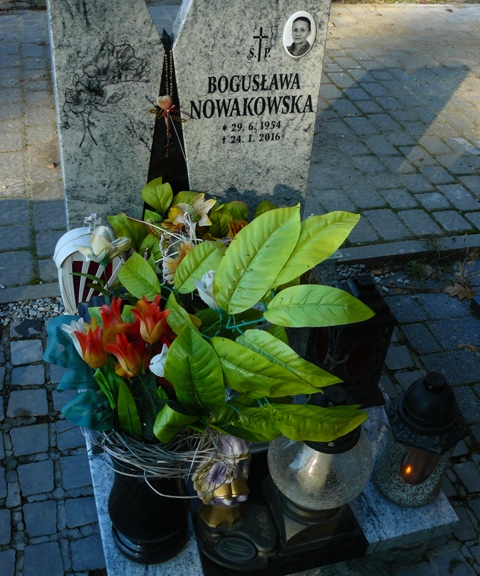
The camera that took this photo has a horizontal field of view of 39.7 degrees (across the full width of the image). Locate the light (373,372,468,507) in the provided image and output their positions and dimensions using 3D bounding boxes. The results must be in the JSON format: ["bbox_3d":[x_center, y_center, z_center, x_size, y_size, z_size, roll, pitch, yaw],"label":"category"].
[{"bbox_3d":[0.383,0.293,1.381,0.168,0.310,0.163,12,39,9],"label":"light"}]

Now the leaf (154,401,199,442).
[{"bbox_3d":[-0.101,0.213,1.060,0.080,0.060,0.060,7,38,2],"label":"leaf"}]

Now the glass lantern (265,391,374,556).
[{"bbox_3d":[0.141,0.297,1.184,0.190,0.365,0.190,-7,39,-15],"label":"glass lantern"}]

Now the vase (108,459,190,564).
[{"bbox_3d":[-0.172,0.380,1.241,0.158,0.283,0.158,-7,40,-15],"label":"vase"}]

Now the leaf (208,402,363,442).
[{"bbox_3d":[0.082,0.224,1.118,0.255,0.060,0.050,10,9,6],"label":"leaf"}]

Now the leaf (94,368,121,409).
[{"bbox_3d":[-0.207,0.157,1.040,0.030,0.080,0.020,-21,25,12],"label":"leaf"}]

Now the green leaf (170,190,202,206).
[{"bbox_3d":[-0.133,-0.215,1.656,0.080,0.060,0.030,1,20,-5],"label":"green leaf"}]

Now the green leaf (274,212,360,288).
[{"bbox_3d":[0.122,-0.062,1.080,0.185,0.035,0.080,-41,74,-3],"label":"green leaf"}]

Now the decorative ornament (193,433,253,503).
[{"bbox_3d":[-0.037,0.345,1.265,0.100,0.115,0.075,-6,33,-16],"label":"decorative ornament"}]

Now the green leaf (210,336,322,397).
[{"bbox_3d":[0.043,0.121,1.030,0.195,0.035,0.085,26,66,9],"label":"green leaf"}]

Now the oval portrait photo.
[{"bbox_3d":[0.148,-0.629,1.653,0.090,0.120,0.010,-7,39,-15],"label":"oval portrait photo"}]

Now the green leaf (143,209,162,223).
[{"bbox_3d":[-0.193,-0.160,1.470,0.050,0.045,0.020,27,31,12],"label":"green leaf"}]

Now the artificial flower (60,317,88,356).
[{"bbox_3d":[-0.253,0.080,1.030,0.050,0.068,0.050,-21,26,15],"label":"artificial flower"}]

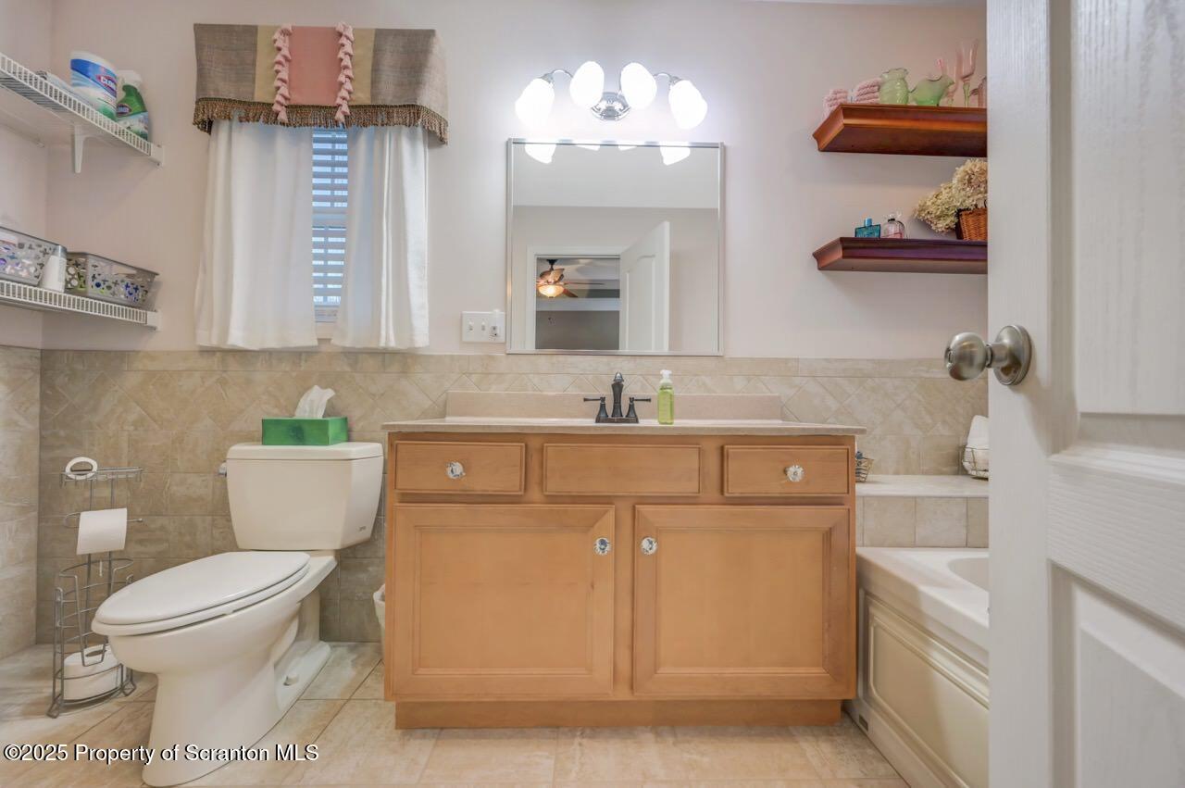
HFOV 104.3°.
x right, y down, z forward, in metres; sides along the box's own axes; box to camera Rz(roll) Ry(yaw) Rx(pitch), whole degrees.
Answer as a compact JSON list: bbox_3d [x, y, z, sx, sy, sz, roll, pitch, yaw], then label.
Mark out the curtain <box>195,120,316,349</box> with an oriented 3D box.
[{"bbox_3d":[-1.190,-0.605,1.645,0.430,0.890,0.075,1,-1,-1],"label":"curtain"}]

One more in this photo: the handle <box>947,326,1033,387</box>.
[{"bbox_3d":[0.448,-0.044,0.532,0.066,0.068,0.068,0,-1,18],"label":"handle"}]

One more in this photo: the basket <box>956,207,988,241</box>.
[{"bbox_3d":[1.415,-0.592,1.675,0.155,0.128,0.105,0,-1,21],"label":"basket"}]

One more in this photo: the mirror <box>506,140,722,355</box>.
[{"bbox_3d":[0.087,-0.545,1.716,0.801,0.801,0.022,0,-1,-1],"label":"mirror"}]

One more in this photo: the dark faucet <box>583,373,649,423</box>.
[{"bbox_3d":[0.088,0.013,1.582,0.236,0.170,0.140,0,-1,-1],"label":"dark faucet"}]

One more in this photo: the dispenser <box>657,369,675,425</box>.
[{"bbox_3d":[0.242,0.009,1.516,0.052,0.181,0.052,0,-1,-1],"label":"dispenser"}]

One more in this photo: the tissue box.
[{"bbox_3d":[-1.004,0.131,1.617,0.225,0.088,0.121,1,-1,-1],"label":"tissue box"}]

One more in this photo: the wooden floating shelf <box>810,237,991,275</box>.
[{"bbox_3d":[1.300,-0.499,1.682,0.914,0.062,0.186,1,-1,-1],"label":"wooden floating shelf"}]

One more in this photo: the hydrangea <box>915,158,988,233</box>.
[{"bbox_3d":[1.323,-0.707,1.652,0.340,0.280,0.210,0,-1,-1],"label":"hydrangea"}]

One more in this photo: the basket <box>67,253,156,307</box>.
[{"bbox_3d":[-1.705,-0.373,1.557,0.245,0.135,0.235,1,-1,-1],"label":"basket"}]

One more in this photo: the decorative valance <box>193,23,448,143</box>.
[{"bbox_3d":[-0.962,-1.108,1.659,0.849,0.347,0.115,0,-1,-1],"label":"decorative valance"}]

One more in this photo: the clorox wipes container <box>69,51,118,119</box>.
[{"bbox_3d":[-1.714,-1.038,1.584,0.107,0.204,0.107,1,-1,-1],"label":"clorox wipes container"}]

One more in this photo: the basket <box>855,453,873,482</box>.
[{"bbox_3d":[0.883,0.259,1.647,0.195,0.090,0.135,0,-1,-1],"label":"basket"}]

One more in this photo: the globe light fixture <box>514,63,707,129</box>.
[{"bbox_3d":[0.063,-1.055,1.638,0.670,0.200,0.190,1,-1,-1],"label":"globe light fixture"}]

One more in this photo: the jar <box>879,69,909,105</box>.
[{"bbox_3d":[1.087,-1.066,1.660,0.094,0.162,0.094,1,-1,0],"label":"jar"}]

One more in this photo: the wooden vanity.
[{"bbox_3d":[0.085,0.459,1.448,1.248,0.913,0.539,0,-1,-1],"label":"wooden vanity"}]

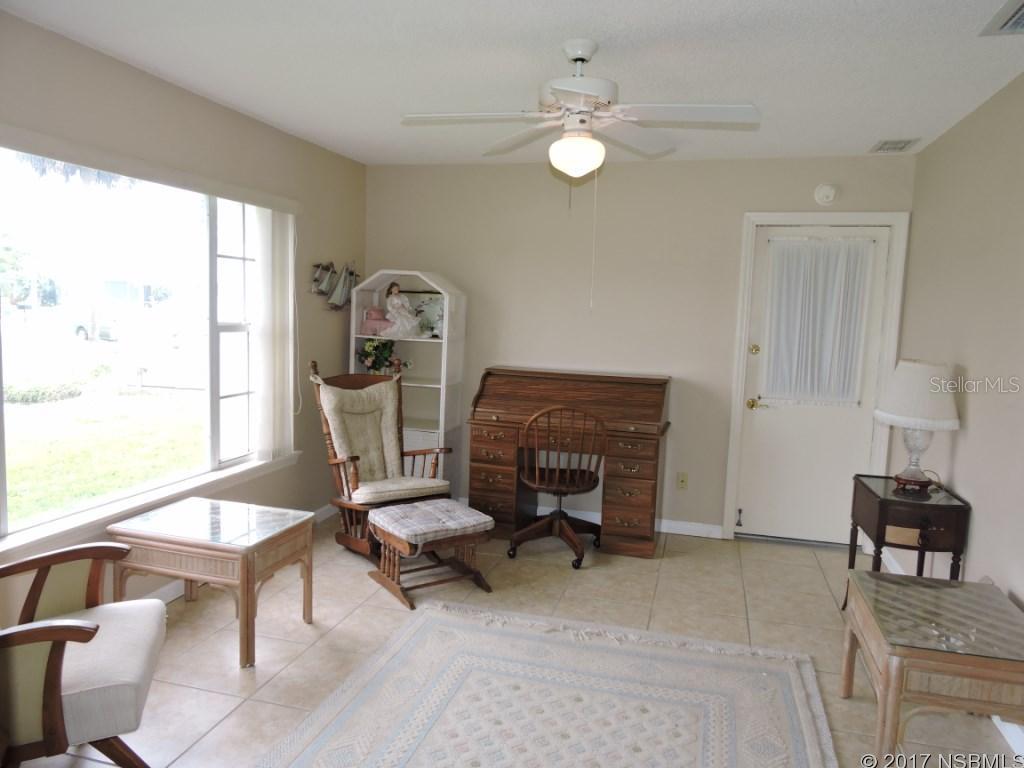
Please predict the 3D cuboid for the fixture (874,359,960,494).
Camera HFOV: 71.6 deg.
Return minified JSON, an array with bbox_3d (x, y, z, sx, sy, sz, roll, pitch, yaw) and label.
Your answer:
[{"bbox_3d":[1.804,0.198,3.166,0.348,0.605,0.348,4,6,15],"label":"fixture"}]

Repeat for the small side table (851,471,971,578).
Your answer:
[{"bbox_3d":[1.802,0.837,3.293,0.373,0.700,0.505,4,6,15],"label":"small side table"}]

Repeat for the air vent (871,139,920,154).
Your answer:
[{"bbox_3d":[2.162,-1.344,4.027,0.198,0.020,0.350,4,6,15],"label":"air vent"}]

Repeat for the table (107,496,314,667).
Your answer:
[{"bbox_3d":[-1.293,0.848,3.121,0.697,0.508,0.507,4,6,15],"label":"table"}]

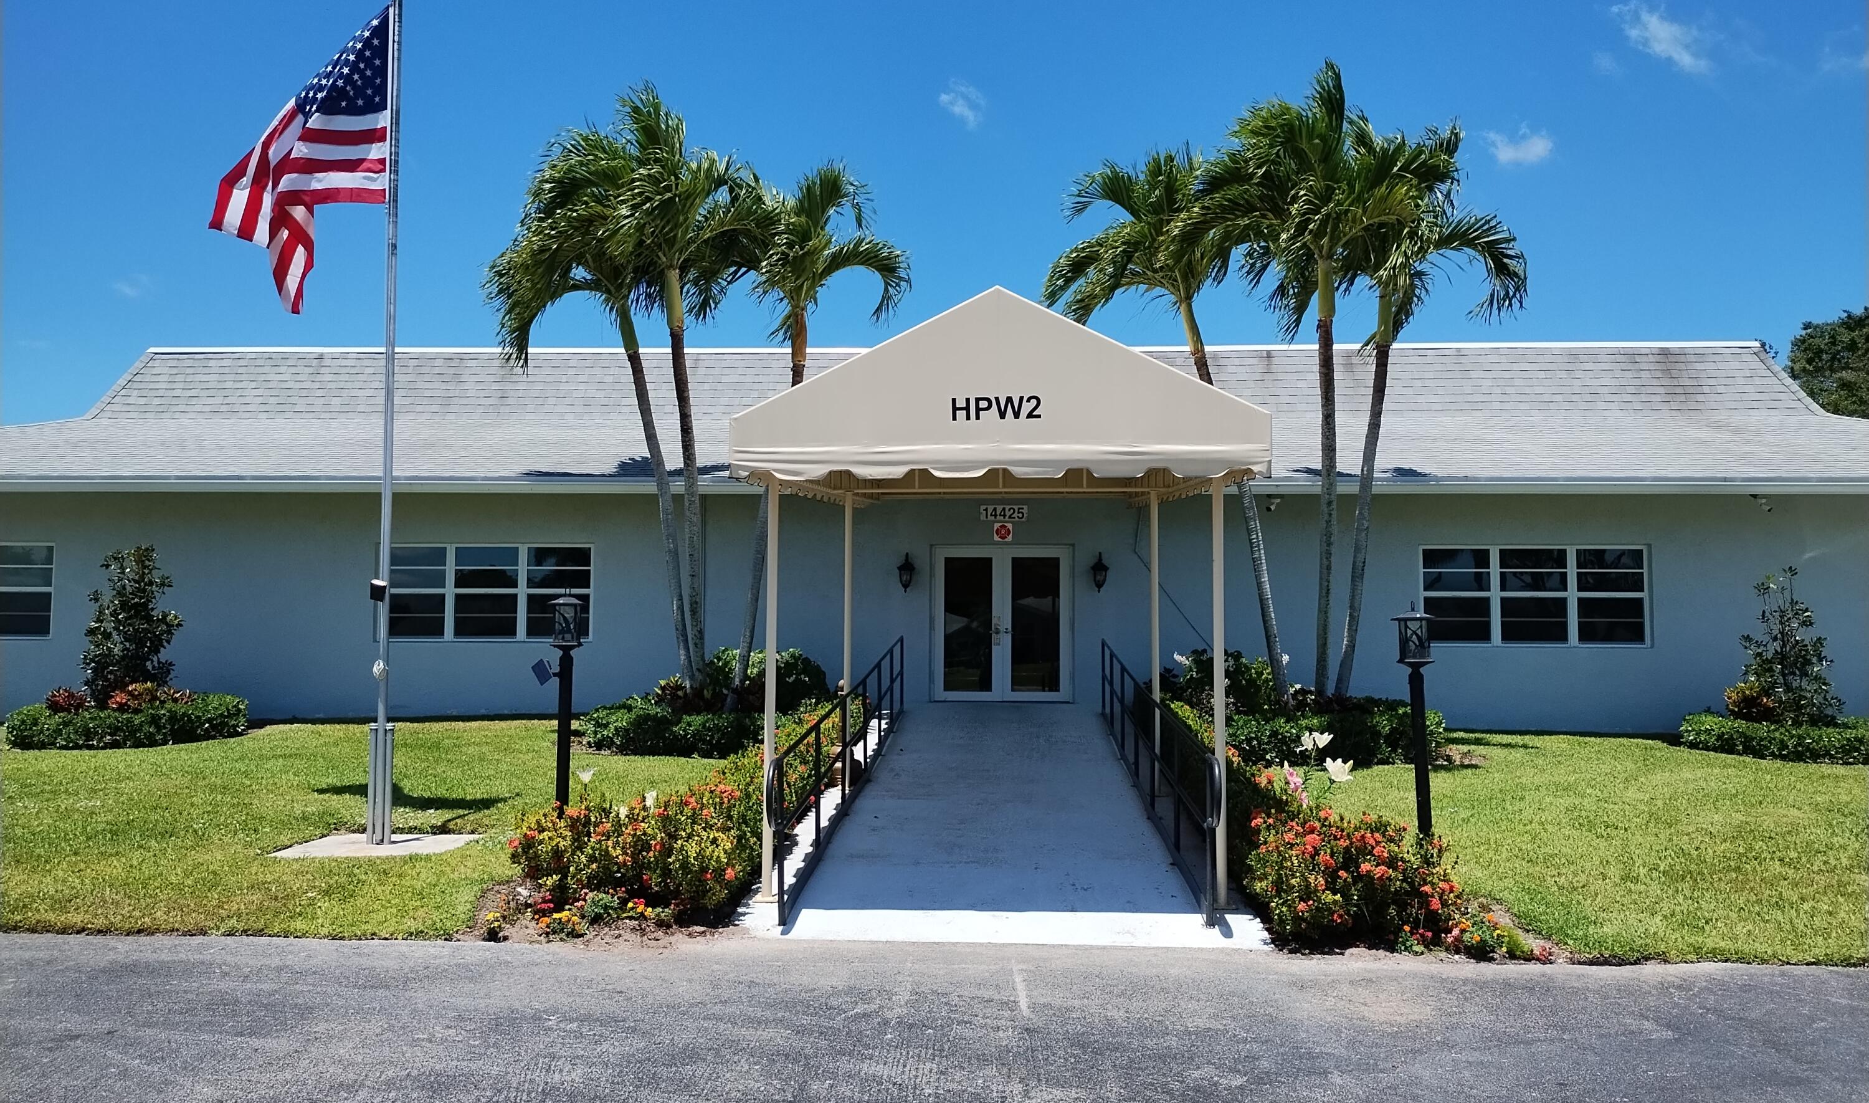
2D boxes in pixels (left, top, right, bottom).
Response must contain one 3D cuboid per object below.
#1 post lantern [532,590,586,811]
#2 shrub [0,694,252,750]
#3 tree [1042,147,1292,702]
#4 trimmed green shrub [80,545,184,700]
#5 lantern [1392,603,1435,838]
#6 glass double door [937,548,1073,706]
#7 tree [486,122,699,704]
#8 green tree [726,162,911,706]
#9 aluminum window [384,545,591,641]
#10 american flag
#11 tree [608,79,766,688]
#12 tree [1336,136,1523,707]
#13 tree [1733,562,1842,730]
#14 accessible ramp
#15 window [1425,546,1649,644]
[{"bbox_3d":[-2.869,1.261,10.321,0.418,1.931,0.300,0,-4,2],"label":"post lantern"},{"bbox_3d":[-9.930,2.012,16.579,2.850,0.550,1.600,0,-4,2],"label":"shrub"},{"bbox_3d":[2.785,-1.324,16.219,2.924,7.211,2.400,0,-4,2],"label":"tree"},{"bbox_3d":[-9.899,0.969,16.637,1.244,2.102,1.200,0,-3,3],"label":"trimmed green shrub"},{"bbox_3d":[3.419,1.251,9.605,0.295,1.773,0.295,0,-3,3],"label":"lantern"},{"bbox_3d":[0.895,0.951,17.600,1.854,2.053,0.120,0,-3,3],"label":"glass double door"},{"bbox_3d":[-4.059,-1.677,15.997,2.500,6.944,2.400,0,-3,1],"label":"tree"},{"bbox_3d":[-1.338,-1.221,15.555,2.116,6.629,2.100,0,-3,3],"label":"green tree"},{"bbox_3d":[-6.034,0.563,18.154,2.911,1.286,0.120,0,-4,2],"label":"aluminum window"},{"bbox_3d":[-5.026,-3.108,10.689,1.415,2.494,0.500,0,-4,10],"label":"american flag"},{"bbox_3d":[-3.006,-1.769,16.496,1.925,8.067,2.100,0,-4,2],"label":"tree"},{"bbox_3d":[5.911,-1.416,16.092,2.221,7.415,2.300,0,-4,2],"label":"tree"},{"bbox_3d":[9.904,1.154,15.731,1.384,1.987,1.300,0,-3,3],"label":"tree"},{"bbox_3d":[0.604,2.083,12.560,2.850,0.734,10.202,0,-3,3],"label":"accessible ramp"},{"bbox_3d":[7.694,0.577,17.310,2.867,1.301,0.120,0,-3,3],"label":"window"}]

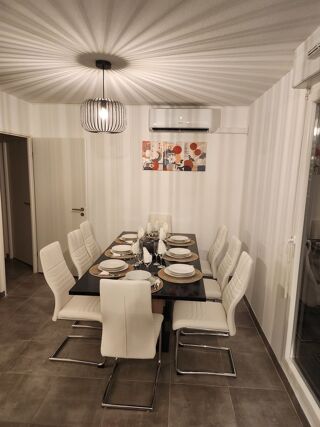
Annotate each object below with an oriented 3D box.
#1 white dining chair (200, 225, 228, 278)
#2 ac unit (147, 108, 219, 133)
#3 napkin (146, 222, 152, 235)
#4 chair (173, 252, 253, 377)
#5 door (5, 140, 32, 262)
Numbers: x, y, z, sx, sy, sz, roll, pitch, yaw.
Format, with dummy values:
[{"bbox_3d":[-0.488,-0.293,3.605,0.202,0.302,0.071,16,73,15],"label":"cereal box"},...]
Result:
[{"bbox_3d":[0.467,0.639,3.624,0.590,0.975,0.420,2,9,3],"label":"white dining chair"},{"bbox_3d":[0.328,-1.245,3.991,0.930,0.300,0.210,2,9,3],"label":"ac unit"},{"bbox_3d":[-0.131,0.172,3.587,0.060,0.140,0.050,2,9,3],"label":"napkin"},{"bbox_3d":[0.422,0.815,2.529,0.590,0.975,0.420,2,9,3],"label":"chair"},{"bbox_3d":[-2.301,-0.159,4.885,0.750,2.030,0.045,9,12,39],"label":"door"}]

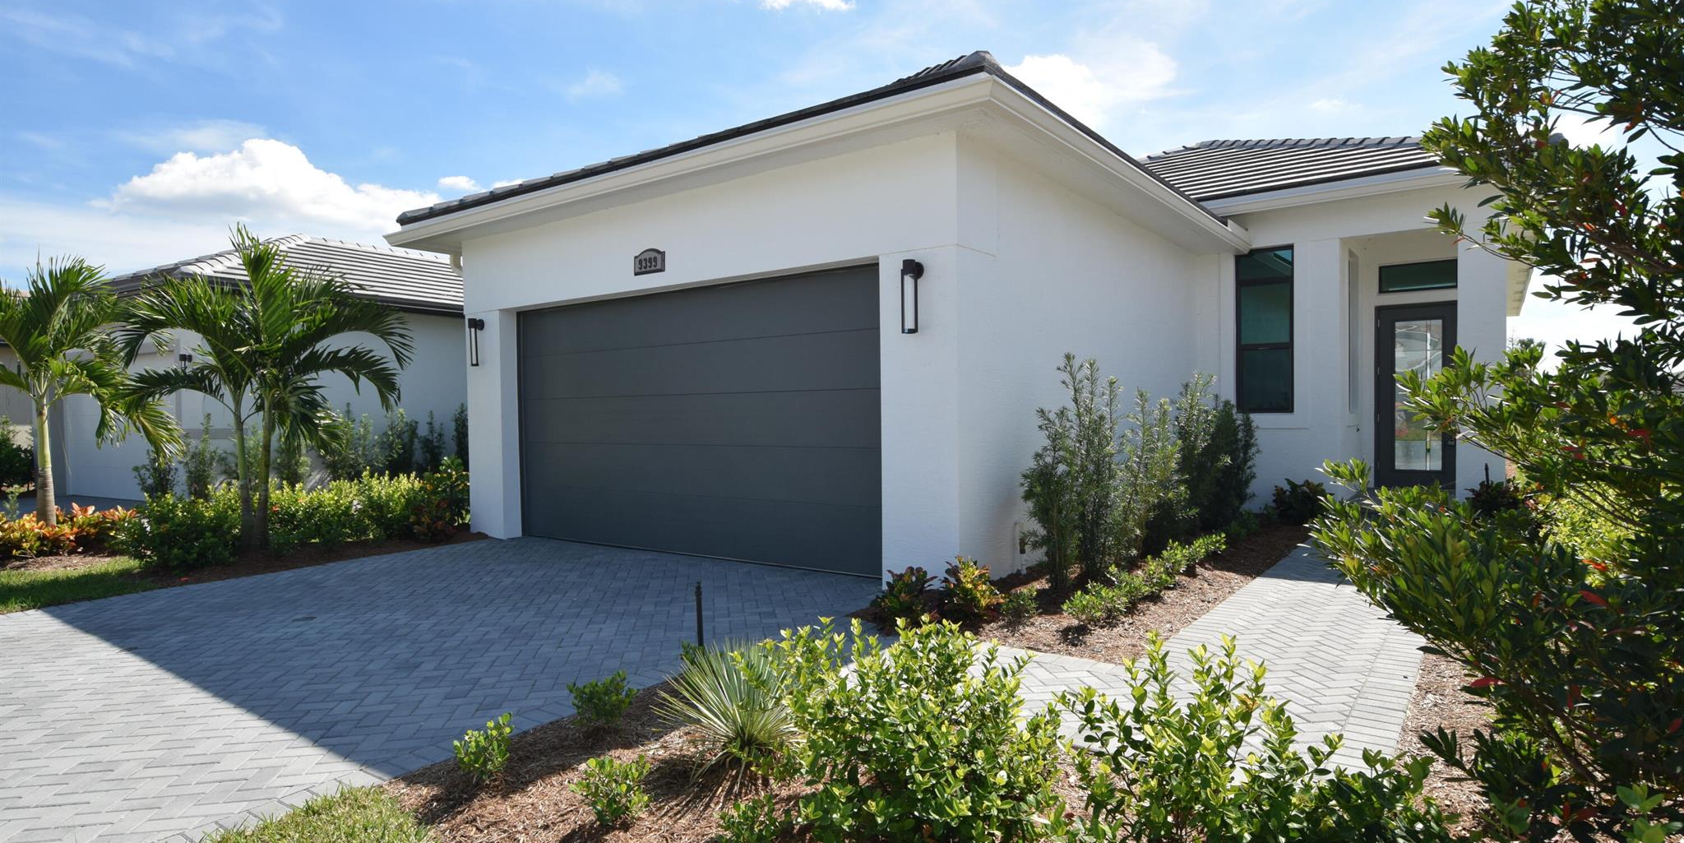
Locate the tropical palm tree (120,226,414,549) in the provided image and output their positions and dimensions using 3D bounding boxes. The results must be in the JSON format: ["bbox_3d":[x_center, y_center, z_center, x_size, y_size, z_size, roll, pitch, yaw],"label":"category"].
[{"bbox_3d":[-5.639,-0.355,8.885,2.447,3.293,2.447,-1,1,-32],"label":"tropical palm tree"}]

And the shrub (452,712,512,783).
[{"bbox_3d":[-1.338,1.214,3.308,0.208,0.248,0.208,-1,0,-22],"label":"shrub"}]

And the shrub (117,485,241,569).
[{"bbox_3d":[-6.251,0.966,8.404,0.945,0.725,0.945,-1,1,-37],"label":"shrub"}]

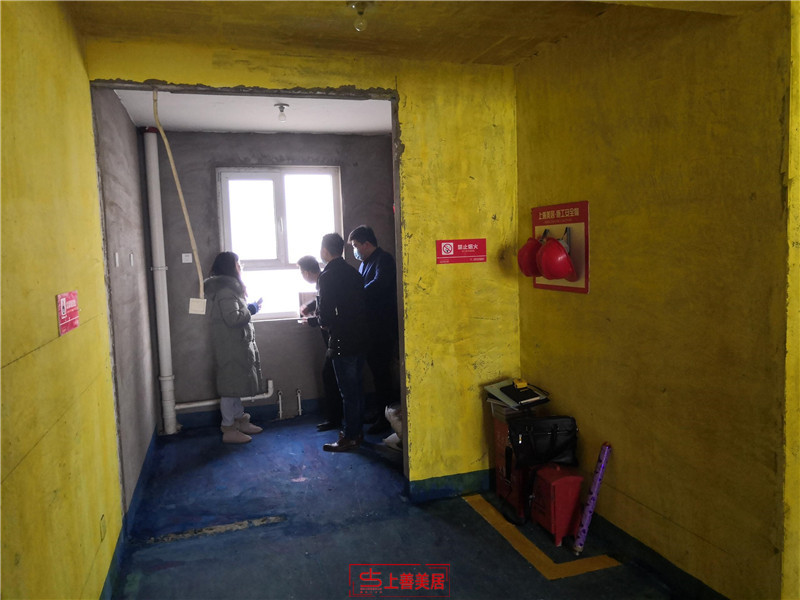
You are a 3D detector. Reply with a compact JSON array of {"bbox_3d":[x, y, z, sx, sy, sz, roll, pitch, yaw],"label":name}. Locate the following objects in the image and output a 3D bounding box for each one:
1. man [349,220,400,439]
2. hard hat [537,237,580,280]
[{"bbox_3d":[-0.226,0.245,5.496,0.440,1.770,0.520,-3,4,-15],"label":"man"},{"bbox_3d":[0.846,-0.189,3.483,0.150,0.275,0.220,-34,13,-12],"label":"hard hat"}]

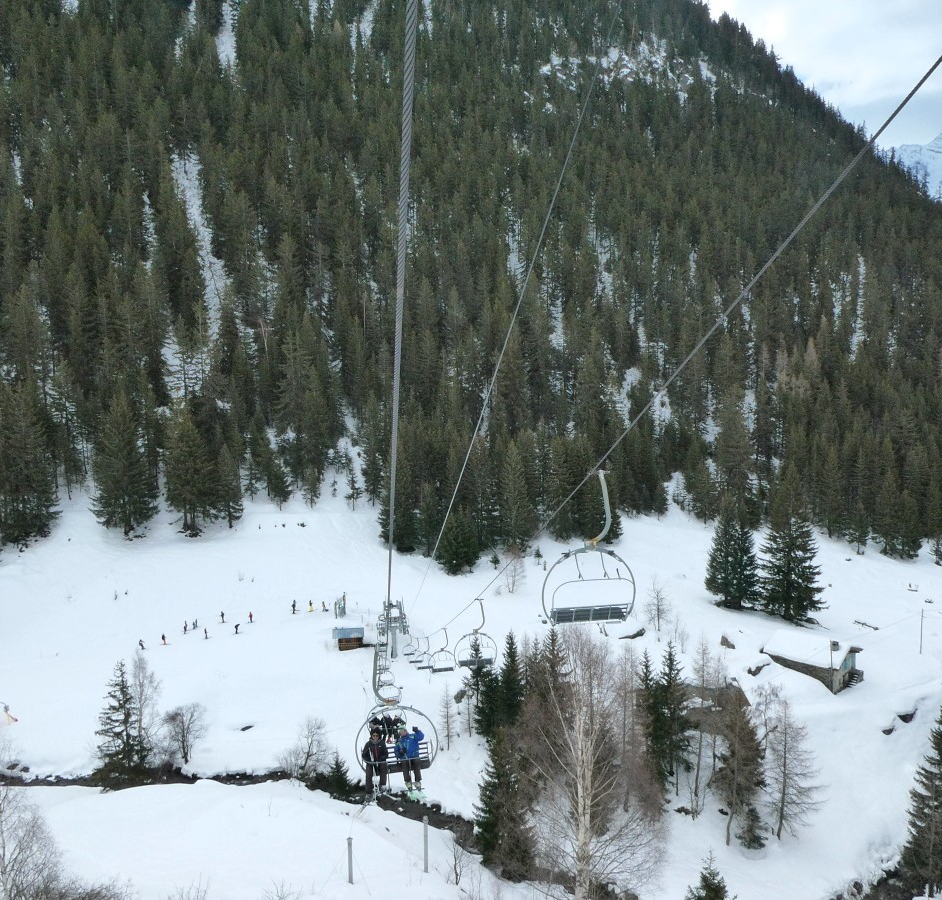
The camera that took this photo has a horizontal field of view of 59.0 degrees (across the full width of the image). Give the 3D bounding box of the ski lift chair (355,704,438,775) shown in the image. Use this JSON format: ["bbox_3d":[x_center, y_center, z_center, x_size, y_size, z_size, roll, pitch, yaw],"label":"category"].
[{"bbox_3d":[-1.683,6.587,18.800,1.850,1.550,0.900,-3,10,-6],"label":"ski lift chair"}]

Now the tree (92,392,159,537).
[{"bbox_3d":[-63.670,2.579,152.734,12.000,26.360,12.000,-6,11,-23],"label":"tree"}]

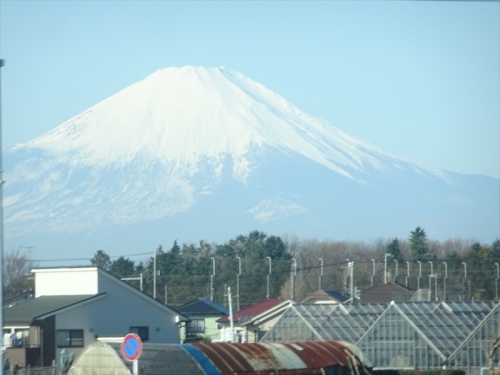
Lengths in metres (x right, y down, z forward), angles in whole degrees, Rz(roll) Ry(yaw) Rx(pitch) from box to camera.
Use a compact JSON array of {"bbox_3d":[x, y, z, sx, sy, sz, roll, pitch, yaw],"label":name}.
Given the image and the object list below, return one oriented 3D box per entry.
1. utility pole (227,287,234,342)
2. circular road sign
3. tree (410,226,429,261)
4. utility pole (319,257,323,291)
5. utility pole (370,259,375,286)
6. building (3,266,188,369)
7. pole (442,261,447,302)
[{"bbox_3d":[-0.883,8.756,274.867,0.300,6.910,0.250,-3,-2,0],"label":"utility pole"},{"bbox_3d":[-2.545,3.433,110.500,0.600,0.600,0.050,-2,-3,38],"label":"circular road sign"},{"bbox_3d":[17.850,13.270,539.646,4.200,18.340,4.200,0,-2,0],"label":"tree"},{"bbox_3d":[6.092,12.338,439.759,0.360,12.500,0.300,0,-2,0],"label":"utility pole"},{"bbox_3d":[10.597,12.338,439.759,0.360,12.500,0.300,0,-2,0],"label":"utility pole"},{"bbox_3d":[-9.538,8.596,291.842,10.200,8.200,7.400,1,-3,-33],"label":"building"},{"bbox_3d":[16.776,12.506,439.766,0.360,12.150,0.300,0,-2,0],"label":"pole"}]

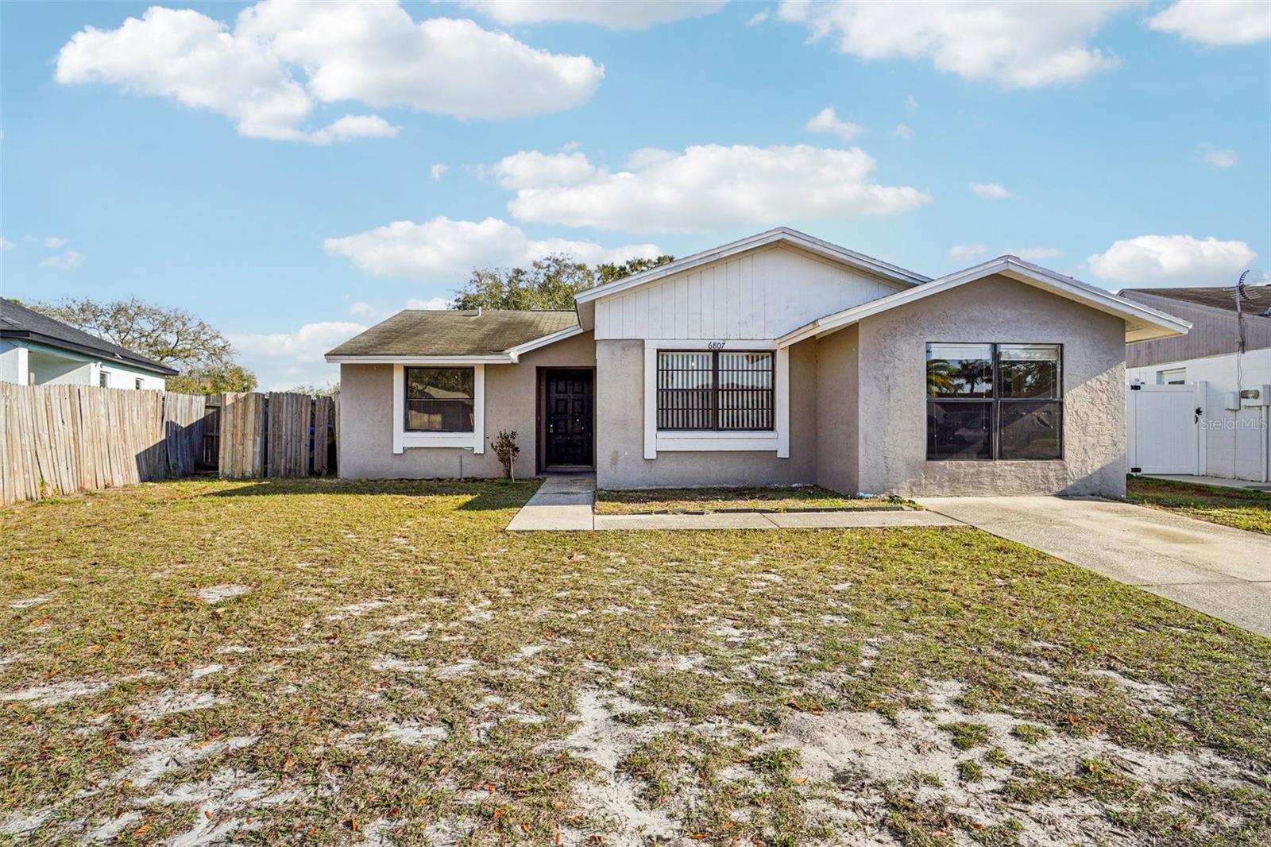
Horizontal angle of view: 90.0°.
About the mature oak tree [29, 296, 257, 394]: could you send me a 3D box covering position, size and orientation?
[{"bbox_3d":[-33.500,-3.900,43.000,15.200,9.400,13.500,0,1,0],"label":"mature oak tree"}]

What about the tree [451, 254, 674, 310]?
[{"bbox_3d":[-3.500,-3.950,33.500,12.300,9.900,11.300,0,1,0],"label":"tree"}]

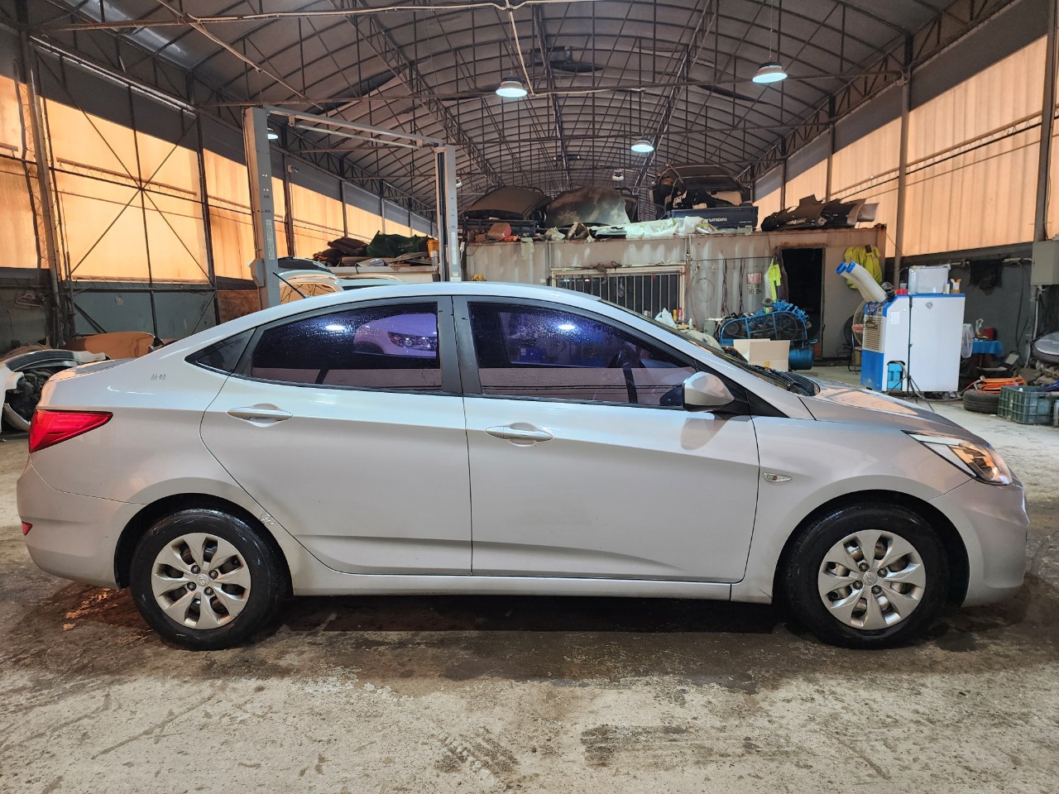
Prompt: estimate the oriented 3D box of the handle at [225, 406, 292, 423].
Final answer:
[{"bbox_3d":[-1.012,0.065,2.643,0.253,0.045,0.050,3,8,2],"label":"handle"}]

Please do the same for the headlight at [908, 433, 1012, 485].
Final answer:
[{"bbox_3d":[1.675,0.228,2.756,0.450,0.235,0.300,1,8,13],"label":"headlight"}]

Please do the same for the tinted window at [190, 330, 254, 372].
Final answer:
[{"bbox_3d":[-1.245,-0.185,2.829,0.285,0.198,0.040,0,-18,10],"label":"tinted window"}]

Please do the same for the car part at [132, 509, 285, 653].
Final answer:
[{"bbox_3d":[-1.282,0.711,2.841,0.590,0.590,0.185,-1,8,3],"label":"car part"}]

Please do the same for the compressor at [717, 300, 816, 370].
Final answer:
[{"bbox_3d":[3.994,-1.067,12.019,1.480,1.220,0.560,-1,8,5],"label":"compressor"}]

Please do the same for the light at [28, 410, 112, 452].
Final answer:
[{"bbox_3d":[-1.827,0.136,2.844,0.450,0.190,0.250,-1,8,3],"label":"light"}]

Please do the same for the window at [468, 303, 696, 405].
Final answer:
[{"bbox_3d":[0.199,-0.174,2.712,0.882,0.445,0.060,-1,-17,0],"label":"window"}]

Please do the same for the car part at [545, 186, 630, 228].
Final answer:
[{"bbox_3d":[1.101,-3.550,13.100,1.500,0.920,0.250,-1,-22,5],"label":"car part"}]

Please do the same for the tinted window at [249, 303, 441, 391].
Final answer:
[{"bbox_3d":[-0.714,-0.200,2.773,0.771,0.368,0.060,0,-17,7],"label":"tinted window"}]

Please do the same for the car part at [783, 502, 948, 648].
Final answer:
[{"bbox_3d":[1.284,0.671,2.713,0.590,0.590,0.185,-1,8,3],"label":"car part"}]

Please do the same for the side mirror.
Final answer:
[{"bbox_3d":[0.627,-0.018,2.492,0.160,0.135,0.210,-1,8,3],"label":"side mirror"}]

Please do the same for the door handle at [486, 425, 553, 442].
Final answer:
[{"bbox_3d":[-0.037,0.137,2.597,0.249,0.045,0.050,6,9,2],"label":"door handle"}]

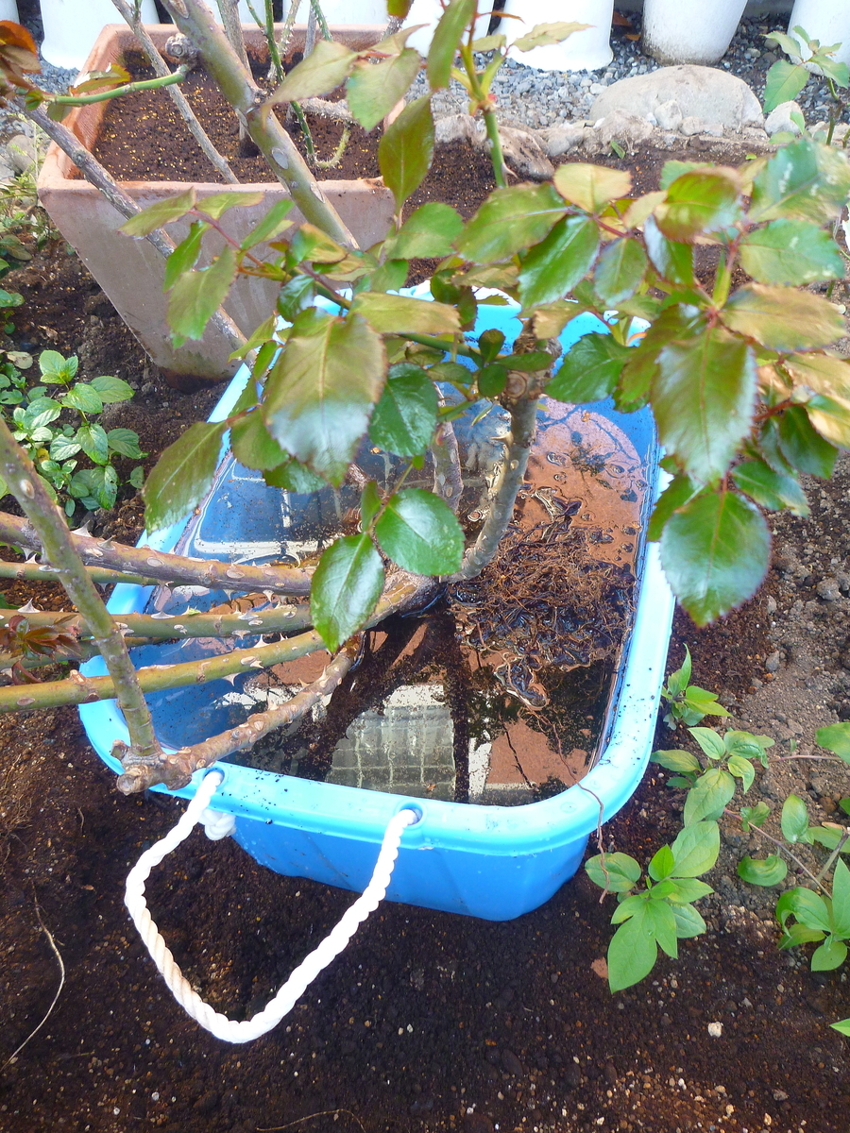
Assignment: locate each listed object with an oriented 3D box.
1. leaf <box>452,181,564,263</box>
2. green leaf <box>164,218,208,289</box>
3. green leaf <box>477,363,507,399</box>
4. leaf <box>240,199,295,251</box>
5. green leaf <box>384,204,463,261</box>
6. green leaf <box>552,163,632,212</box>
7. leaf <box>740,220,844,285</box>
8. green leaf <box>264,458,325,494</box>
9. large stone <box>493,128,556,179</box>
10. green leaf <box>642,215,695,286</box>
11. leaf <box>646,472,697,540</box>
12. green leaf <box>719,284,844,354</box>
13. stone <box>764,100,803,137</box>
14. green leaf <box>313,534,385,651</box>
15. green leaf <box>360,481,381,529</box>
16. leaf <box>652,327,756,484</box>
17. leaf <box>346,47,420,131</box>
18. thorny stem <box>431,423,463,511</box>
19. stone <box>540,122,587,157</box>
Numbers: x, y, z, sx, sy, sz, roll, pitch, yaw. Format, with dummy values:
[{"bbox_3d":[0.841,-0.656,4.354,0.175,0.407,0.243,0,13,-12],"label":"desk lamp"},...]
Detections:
[{"bbox_3d":[0.049,-0.205,0.542,0.072,0.015,0.046,-21,71,-7],"label":"leaf"},{"bbox_3d":[-0.150,-0.193,0.570,0.027,0.014,0.048,34,96,35],"label":"green leaf"},{"bbox_3d":[0.045,-0.126,0.620,0.020,0.007,0.025,-4,86,3],"label":"green leaf"},{"bbox_3d":[-0.097,-0.208,0.560,0.042,0.010,0.020,-46,59,-9],"label":"leaf"},{"bbox_3d":[0.000,-0.203,0.560,0.050,0.014,0.040,-16,78,-9],"label":"green leaf"},{"bbox_3d":[0.097,-0.221,0.535,0.047,0.011,0.045,4,57,4],"label":"green leaf"},{"bbox_3d":[0.208,-0.178,0.520,0.054,0.011,0.036,12,89,15],"label":"leaf"},{"bbox_3d":[-0.074,-0.055,0.520,0.037,0.010,0.031,10,75,-2],"label":"green leaf"},{"bbox_3d":[0.148,-0.631,1.400,0.070,0.058,0.100,-25,56,-19],"label":"large stone"},{"bbox_3d":[0.145,-0.187,0.540,0.027,0.016,0.049,-27,84,-3],"label":"green leaf"},{"bbox_3d":[0.140,-0.033,0.510,0.050,0.009,0.030,-45,74,-2],"label":"leaf"},{"bbox_3d":[0.168,-0.117,0.430,0.055,0.012,0.032,14,79,15],"label":"green leaf"},{"bbox_3d":[0.731,-0.914,1.870,0.072,0.058,0.065,0,48,0],"label":"stone"},{"bbox_3d":[-0.047,0.016,0.550,0.043,0.012,0.074,18,82,-2],"label":"green leaf"},{"bbox_3d":[-0.033,-0.036,0.540,0.016,0.008,0.031,-10,63,35],"label":"green leaf"},{"bbox_3d":[0.152,-0.088,0.500,0.056,0.018,0.088,3,83,0],"label":"leaf"},{"bbox_3d":[-0.024,-0.280,0.540,0.034,0.048,0.012,28,13,-9],"label":"leaf"},{"bbox_3d":[0.018,-0.080,0.740,0.024,0.082,0.024,-4,27,0],"label":"thorny stem"},{"bbox_3d":[0.230,-0.710,1.522,0.080,0.055,0.065,6,49,6],"label":"stone"}]

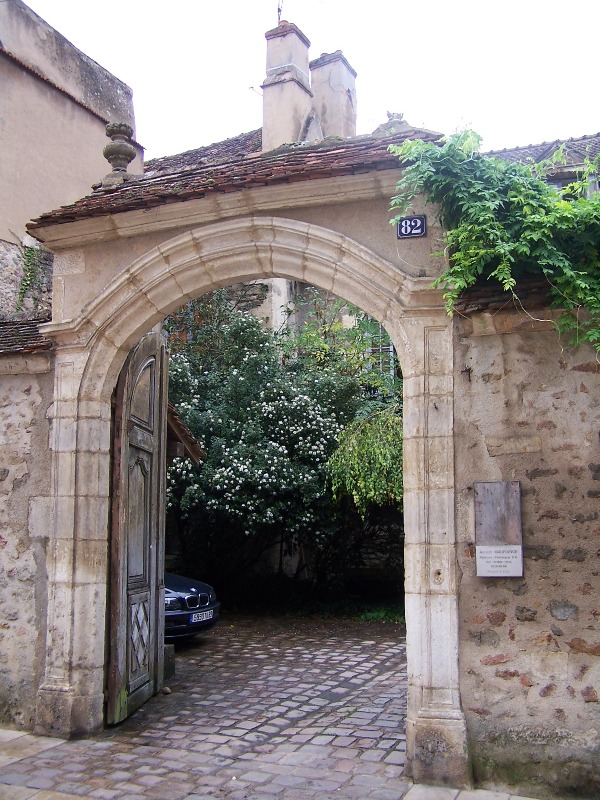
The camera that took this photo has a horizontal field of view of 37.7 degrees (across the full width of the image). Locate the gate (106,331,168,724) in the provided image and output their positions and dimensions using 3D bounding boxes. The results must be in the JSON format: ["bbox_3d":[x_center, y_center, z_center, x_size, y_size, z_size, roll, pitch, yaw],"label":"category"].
[{"bbox_3d":[-1.374,0.993,7.490,0.090,3.120,1.250,-1,-6,8],"label":"gate"}]

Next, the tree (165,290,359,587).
[{"bbox_3d":[-0.730,0.715,13.500,3.500,4.750,3.200,0,-6,-3],"label":"tree"}]

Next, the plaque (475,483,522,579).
[{"bbox_3d":[1.240,0.806,5.485,0.283,0.590,0.035,-3,-7,22],"label":"plaque"}]

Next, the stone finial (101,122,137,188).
[{"bbox_3d":[-1.488,-2.009,7.201,0.275,0.530,0.275,0,-6,0],"label":"stone finial"}]

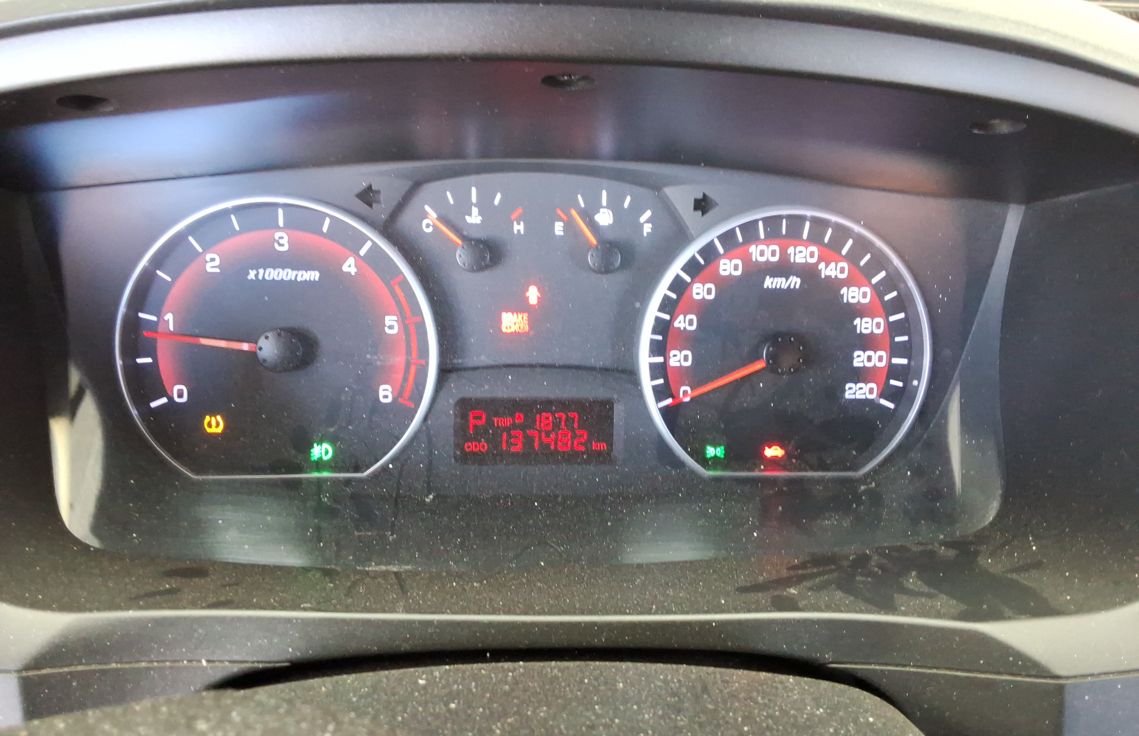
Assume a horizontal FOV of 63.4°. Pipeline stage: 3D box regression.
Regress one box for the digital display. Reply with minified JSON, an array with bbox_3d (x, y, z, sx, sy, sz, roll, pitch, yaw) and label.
[{"bbox_3d":[-0.013,0.023,0.339,0.058,0.024,0.007,0,7,-6],"label":"digital display"}]

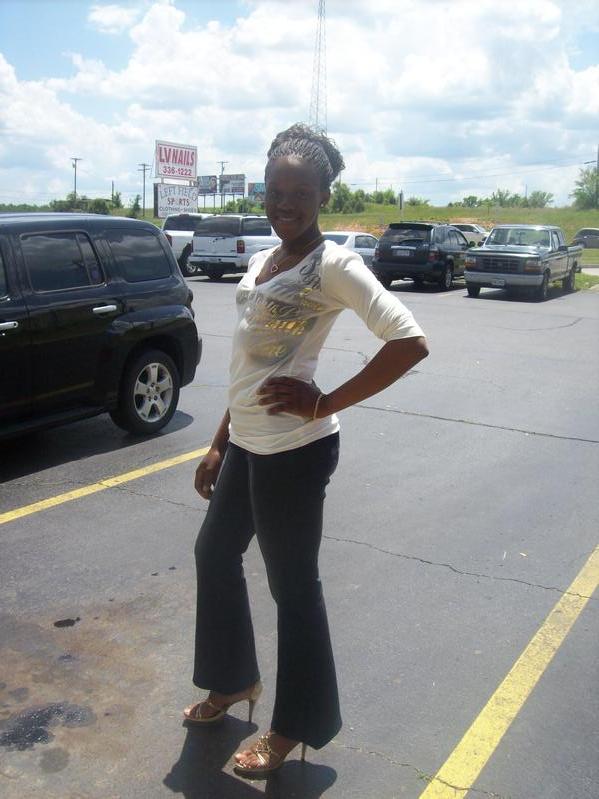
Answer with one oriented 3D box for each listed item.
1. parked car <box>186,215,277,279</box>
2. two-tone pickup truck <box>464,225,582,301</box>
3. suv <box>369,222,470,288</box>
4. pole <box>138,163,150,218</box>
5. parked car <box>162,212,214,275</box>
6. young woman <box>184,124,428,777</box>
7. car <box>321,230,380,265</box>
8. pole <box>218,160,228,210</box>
[{"bbox_3d":[-1.151,-4.860,26.619,2.000,1.900,5.200,8,13,30],"label":"parked car"},{"bbox_3d":[6.095,-3.743,22.177,2.000,1.800,5.500,7,13,26],"label":"two-tone pickup truck"},{"bbox_3d":[3.852,-4.195,24.227,1.920,1.770,4.720,7,13,24],"label":"suv"},{"bbox_3d":[-29.851,-40.193,160.000,2.300,10.600,0.320,1,11,0],"label":"pole"},{"bbox_3d":[-3.379,-5.309,28.582,1.980,1.900,5.600,8,13,30],"label":"parked car"},{"bbox_3d":[-0.004,0.174,2.321,0.440,1.750,0.560,-8,14,-37],"label":"young woman"},{"bbox_3d":[1.402,-4.342,25.483,1.780,1.450,4.650,8,13,28],"label":"car"},{"bbox_3d":[-15.858,-43.890,172.000,2.300,10.500,0.320,1,11,0],"label":"pole"}]

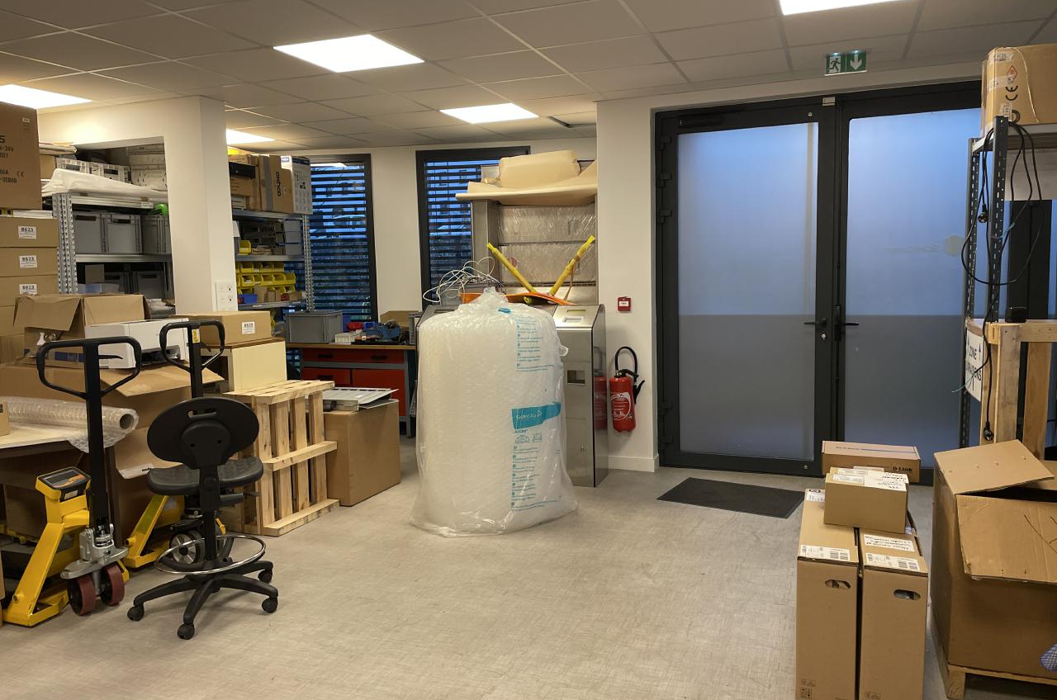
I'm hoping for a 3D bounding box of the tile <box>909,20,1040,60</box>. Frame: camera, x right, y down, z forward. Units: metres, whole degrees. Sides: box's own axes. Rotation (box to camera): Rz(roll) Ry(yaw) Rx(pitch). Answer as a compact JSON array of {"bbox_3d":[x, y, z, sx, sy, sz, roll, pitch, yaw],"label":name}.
[{"bbox_3d":[2.313,-1.627,4.165,0.597,0.020,0.597,1,7,21],"label":"tile"}]

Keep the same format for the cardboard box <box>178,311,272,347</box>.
[{"bbox_3d":[-1.882,-0.138,4.865,0.410,0.167,0.430,1,7,21],"label":"cardboard box"}]

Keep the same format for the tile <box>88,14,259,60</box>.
[{"bbox_3d":[-1.691,-1.490,3.780,0.597,0.020,0.597,1,7,21],"label":"tile"}]

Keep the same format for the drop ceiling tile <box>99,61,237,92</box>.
[{"bbox_3d":[-2.037,-1.558,4.550,0.590,0.025,0.590,1,7,21],"label":"drop ceiling tile"}]

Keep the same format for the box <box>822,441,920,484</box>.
[{"bbox_3d":[1.390,0.450,3.216,0.352,0.087,0.222,1,7,24],"label":"box"}]

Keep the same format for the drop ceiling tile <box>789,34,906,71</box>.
[{"bbox_3d":[1.757,-1.632,4.371,0.600,0.025,0.600,1,7,21],"label":"drop ceiling tile"}]

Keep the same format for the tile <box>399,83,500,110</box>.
[{"bbox_3d":[-0.487,-1.671,5.224,0.600,0.025,0.600,1,7,21],"label":"tile"}]

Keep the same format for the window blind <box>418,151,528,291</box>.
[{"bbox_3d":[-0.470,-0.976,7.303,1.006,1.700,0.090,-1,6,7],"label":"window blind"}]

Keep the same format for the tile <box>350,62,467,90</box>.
[{"bbox_3d":[-0.699,-1.604,4.668,0.600,0.025,0.600,1,7,21],"label":"tile"}]

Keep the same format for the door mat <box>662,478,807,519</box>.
[{"bbox_3d":[1.295,0.917,4.994,0.805,0.010,0.585,3,7,32],"label":"door mat"}]

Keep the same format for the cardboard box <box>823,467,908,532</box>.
[{"bbox_3d":[1.246,0.552,2.929,0.266,0.154,0.218,2,7,25],"label":"cardboard box"}]

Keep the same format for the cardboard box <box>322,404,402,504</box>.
[{"bbox_3d":[-1.279,0.656,5.308,0.600,0.577,0.590,1,7,21],"label":"cardboard box"}]

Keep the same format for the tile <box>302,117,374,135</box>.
[{"bbox_3d":[-1.395,-1.756,6.209,0.600,0.025,0.600,1,7,21],"label":"tile"}]

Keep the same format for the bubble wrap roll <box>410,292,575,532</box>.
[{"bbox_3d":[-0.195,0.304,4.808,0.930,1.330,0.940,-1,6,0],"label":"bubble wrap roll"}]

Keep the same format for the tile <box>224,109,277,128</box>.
[{"bbox_3d":[-2.171,-1.703,5.878,0.597,0.020,0.597,1,7,21],"label":"tile"}]

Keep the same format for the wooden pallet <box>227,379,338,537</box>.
[{"bbox_3d":[-1.446,0.612,4.726,0.325,0.798,0.606,1,7,21],"label":"wooden pallet"}]

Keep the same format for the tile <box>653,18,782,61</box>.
[{"bbox_3d":[0.978,-1.581,4.037,0.597,0.020,0.597,1,7,21],"label":"tile"}]

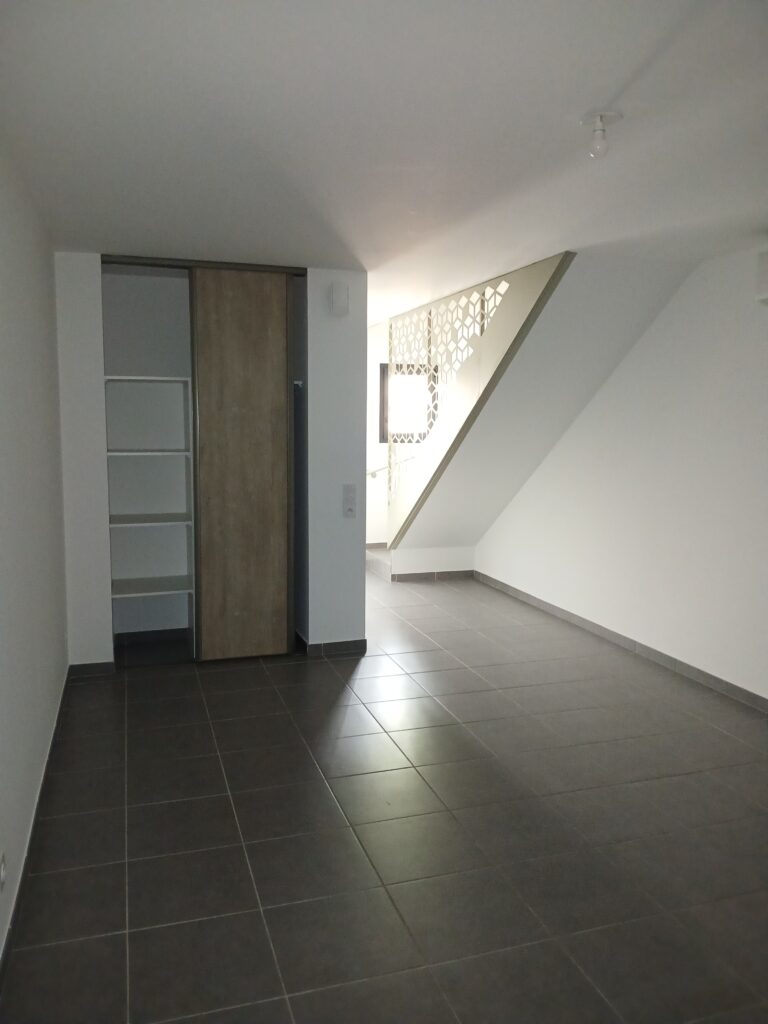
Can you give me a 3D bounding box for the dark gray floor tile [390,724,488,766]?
[{"bbox_3d":[0.287,1.182,3.903,0.430,0.010,0.430,-2,7,-18],"label":"dark gray floor tile"}]

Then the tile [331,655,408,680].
[{"bbox_3d":[-0.108,1.046,5.123,0.430,0.010,0.430,-2,7,-18],"label":"tile"}]

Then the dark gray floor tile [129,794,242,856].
[{"bbox_3d":[-0.786,1.230,3.013,0.414,0.010,0.414,-2,7,-18],"label":"dark gray floor tile"}]

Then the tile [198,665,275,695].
[{"bbox_3d":[-0.910,1.033,4.704,0.414,0.010,0.414,-2,7,-18],"label":"tile"}]

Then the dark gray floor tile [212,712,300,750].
[{"bbox_3d":[-0.649,1.126,3.920,0.414,0.010,0.414,-2,7,-18],"label":"dark gray floor tile"}]

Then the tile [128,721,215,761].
[{"bbox_3d":[-1.024,1.118,3.727,0.405,0.012,0.405,-2,7,-18],"label":"tile"}]

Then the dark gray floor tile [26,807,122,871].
[{"bbox_3d":[-1.128,1.226,2.864,0.321,0.012,0.404,-1,7,-18],"label":"dark gray floor tile"}]

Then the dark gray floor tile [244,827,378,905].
[{"bbox_3d":[-0.259,1.254,2.728,0.412,0.012,0.404,-1,7,-18],"label":"dark gray floor tile"}]

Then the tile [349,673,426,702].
[{"bbox_3d":[0.021,1.044,4.510,0.412,0.012,0.404,-1,7,-18],"label":"tile"}]

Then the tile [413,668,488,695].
[{"bbox_3d":[0.410,1.028,4.614,0.405,0.012,0.405,-2,7,-18],"label":"tile"}]

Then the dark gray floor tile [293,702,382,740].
[{"bbox_3d":[-0.244,1.096,3.980,0.405,0.012,0.405,-2,7,-18],"label":"dark gray floor tile"}]

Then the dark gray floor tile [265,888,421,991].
[{"bbox_3d":[-0.133,1.311,2.368,0.414,0.010,0.414,-2,7,-18],"label":"dark gray floor tile"}]

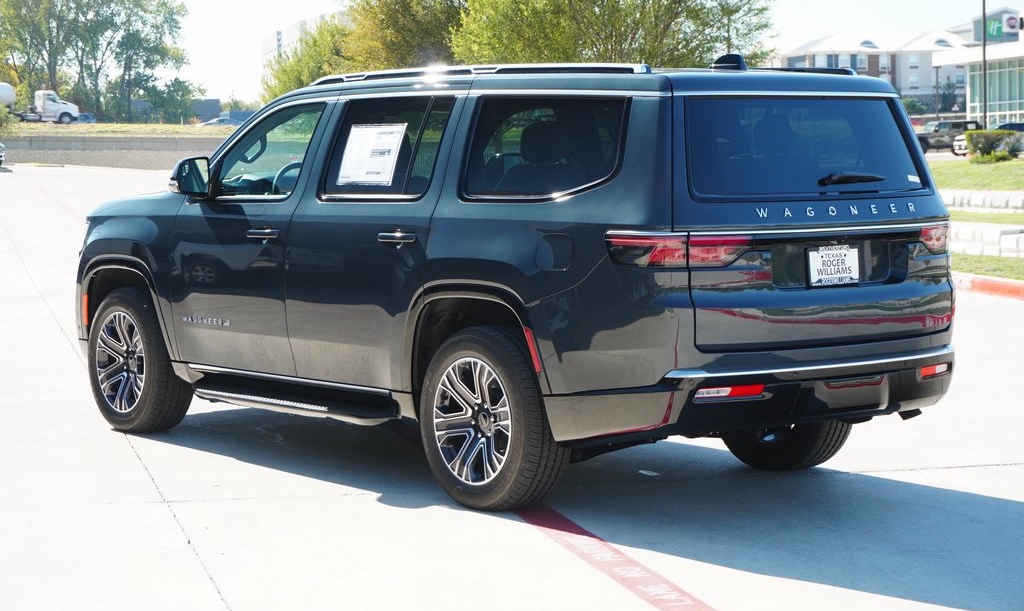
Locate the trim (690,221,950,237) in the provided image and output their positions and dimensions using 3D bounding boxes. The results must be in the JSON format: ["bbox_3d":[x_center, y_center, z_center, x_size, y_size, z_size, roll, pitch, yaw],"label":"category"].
[{"bbox_3d":[1.323,-0.316,8.761,1.540,0.032,0.110,-4,6,-39],"label":"trim"}]

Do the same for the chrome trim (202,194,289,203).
[{"bbox_3d":[-1.321,-0.531,10.583,0.030,0.040,0.803,-4,6,-39],"label":"chrome trim"}]

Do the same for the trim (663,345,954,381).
[{"bbox_3d":[1.343,0.227,8.781,1.760,0.050,0.220,-4,6,-39],"label":"trim"}]

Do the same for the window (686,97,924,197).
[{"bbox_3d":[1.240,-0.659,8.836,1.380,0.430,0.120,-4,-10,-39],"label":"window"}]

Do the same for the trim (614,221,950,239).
[{"bbox_3d":[1.245,-0.324,8.858,1.860,0.035,0.380,-4,6,-39],"label":"trim"}]

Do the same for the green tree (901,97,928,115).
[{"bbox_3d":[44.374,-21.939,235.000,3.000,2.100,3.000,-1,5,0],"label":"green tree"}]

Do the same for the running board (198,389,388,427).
[{"bbox_3d":[-1.048,0.468,10.226,0.170,0.090,1.740,-4,6,-39],"label":"running board"}]

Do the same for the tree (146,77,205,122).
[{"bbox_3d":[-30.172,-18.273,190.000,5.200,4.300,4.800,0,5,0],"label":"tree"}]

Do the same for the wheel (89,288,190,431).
[{"bbox_3d":[-2.037,0.287,11.722,0.285,0.810,0.810,-4,6,-39],"label":"wheel"}]

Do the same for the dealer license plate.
[{"bbox_3d":[1.339,-0.166,8.851,0.310,0.165,0.025,-4,2,-39],"label":"dealer license plate"}]

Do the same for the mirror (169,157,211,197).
[{"bbox_3d":[-1.621,-0.640,10.684,0.230,0.195,0.155,-4,6,-39],"label":"mirror"}]

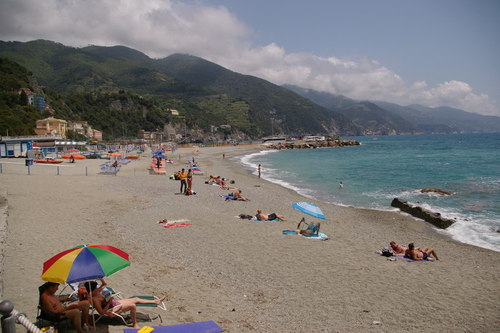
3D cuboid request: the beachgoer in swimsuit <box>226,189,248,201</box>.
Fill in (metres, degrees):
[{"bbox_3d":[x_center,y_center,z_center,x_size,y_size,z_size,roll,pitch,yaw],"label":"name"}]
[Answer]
[{"bbox_3d":[-0.688,1.996,25.800,1.150,0.740,0.600,0,5,11],"label":"beachgoer in swimsuit"}]

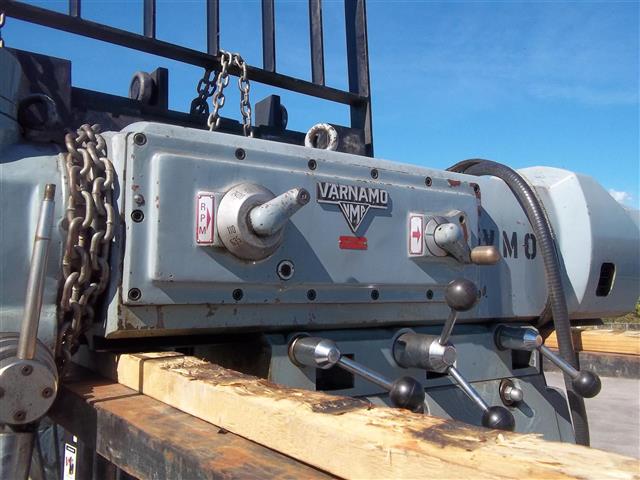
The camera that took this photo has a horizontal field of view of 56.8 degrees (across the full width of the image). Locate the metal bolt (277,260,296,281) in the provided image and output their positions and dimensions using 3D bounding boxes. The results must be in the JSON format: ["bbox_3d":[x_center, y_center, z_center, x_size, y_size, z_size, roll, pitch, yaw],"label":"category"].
[{"bbox_3d":[-0.049,0.043,0.842,0.026,0.026,0.010,4,-6,-34],"label":"metal bolt"}]

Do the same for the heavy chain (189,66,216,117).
[{"bbox_3d":[-0.381,-0.480,1.920,0.072,0.138,0.050,4,-6,-34],"label":"heavy chain"}]

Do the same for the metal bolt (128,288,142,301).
[{"bbox_3d":[-0.229,0.067,0.734,0.017,0.017,0.010,4,-6,-34],"label":"metal bolt"}]

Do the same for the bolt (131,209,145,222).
[{"bbox_3d":[-0.229,-0.030,0.743,0.017,0.017,0.010,4,-6,-34],"label":"bolt"}]

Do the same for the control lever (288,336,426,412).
[{"bbox_3d":[0.047,0.188,0.834,0.166,0.105,0.143,4,-6,-34],"label":"control lever"}]

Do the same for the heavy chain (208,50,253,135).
[{"bbox_3d":[-0.281,-0.455,1.850,0.121,0.235,0.060,4,-6,-34],"label":"heavy chain"}]

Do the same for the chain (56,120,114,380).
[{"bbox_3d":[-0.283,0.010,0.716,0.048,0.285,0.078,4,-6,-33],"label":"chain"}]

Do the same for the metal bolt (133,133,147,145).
[{"bbox_3d":[-0.229,-0.128,0.751,0.017,0.017,0.010,4,-6,-34],"label":"metal bolt"}]

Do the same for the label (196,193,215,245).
[{"bbox_3d":[-0.149,-0.028,0.768,0.025,0.067,0.003,4,-6,-34],"label":"label"}]

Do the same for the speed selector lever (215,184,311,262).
[{"bbox_3d":[-0.073,-0.026,0.780,0.106,0.104,0.075,4,-6,-34],"label":"speed selector lever"}]

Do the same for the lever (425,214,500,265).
[{"bbox_3d":[0.237,-0.002,0.973,0.085,0.084,0.102,4,-6,-34],"label":"lever"}]

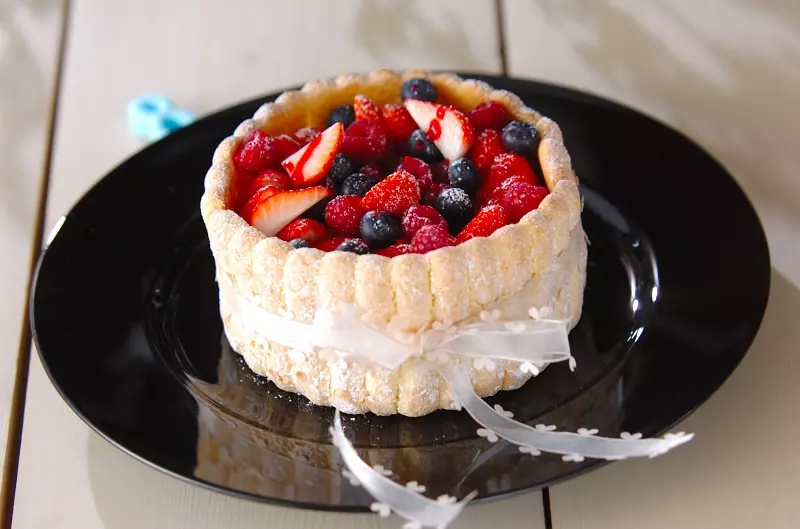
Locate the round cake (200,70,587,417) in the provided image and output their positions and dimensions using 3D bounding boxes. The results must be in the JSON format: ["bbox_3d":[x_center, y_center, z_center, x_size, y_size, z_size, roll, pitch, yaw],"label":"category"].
[{"bbox_3d":[-0.002,-0.013,1.100,0.157,0.069,0.157,-3,37,2],"label":"round cake"}]

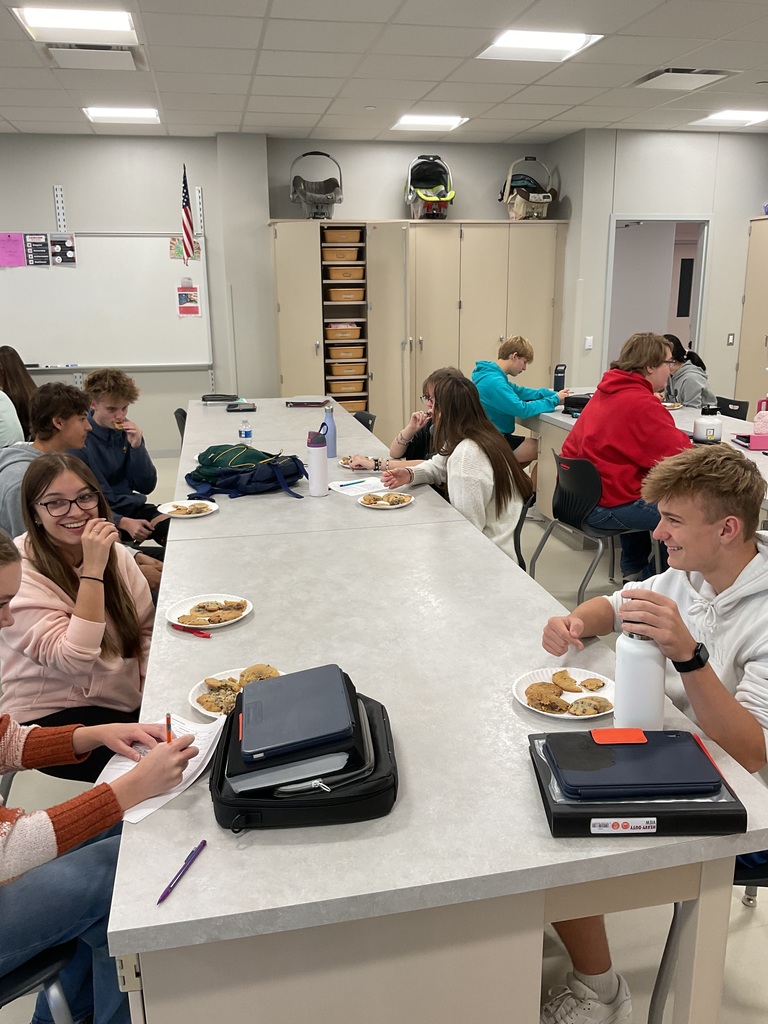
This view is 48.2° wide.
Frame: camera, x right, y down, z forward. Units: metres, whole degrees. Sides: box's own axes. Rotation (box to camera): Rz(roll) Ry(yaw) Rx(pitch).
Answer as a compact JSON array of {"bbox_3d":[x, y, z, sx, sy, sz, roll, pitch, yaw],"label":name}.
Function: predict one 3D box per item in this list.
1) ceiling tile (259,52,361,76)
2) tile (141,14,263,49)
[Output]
[{"bbox_3d":[-0.457,-2.690,5.147,0.605,0.020,0.605,-4,15,-11],"label":"ceiling tile"},{"bbox_3d":[-0.942,-2.524,4.497,0.603,0.022,0.603,-3,15,-11],"label":"tile"}]

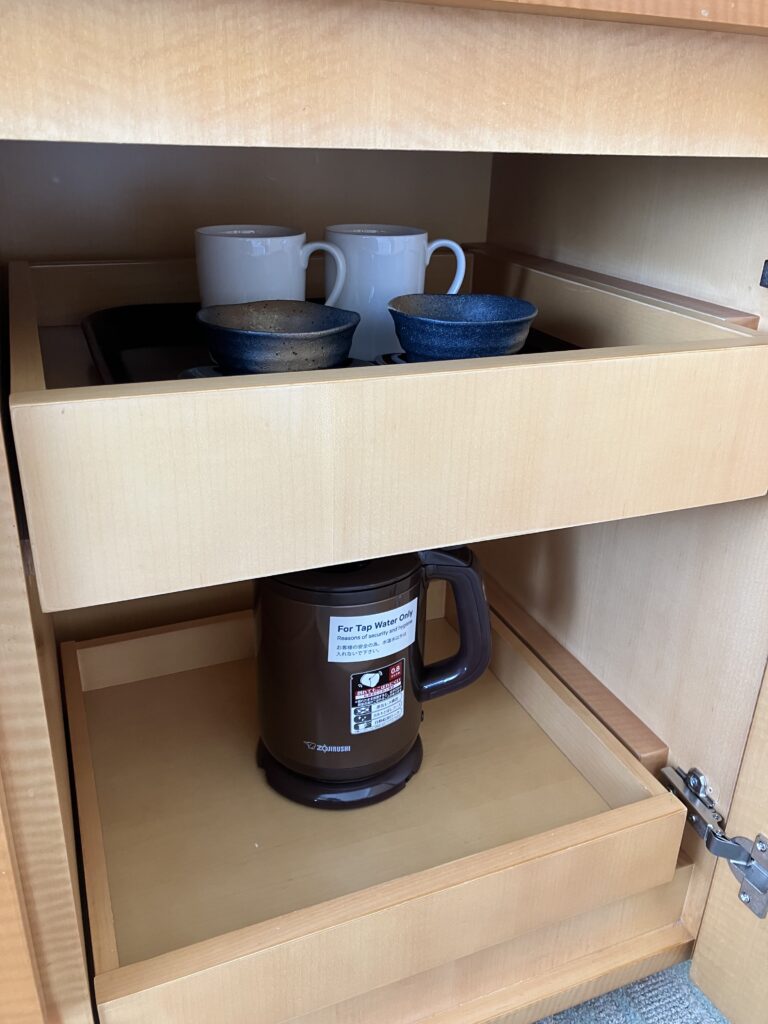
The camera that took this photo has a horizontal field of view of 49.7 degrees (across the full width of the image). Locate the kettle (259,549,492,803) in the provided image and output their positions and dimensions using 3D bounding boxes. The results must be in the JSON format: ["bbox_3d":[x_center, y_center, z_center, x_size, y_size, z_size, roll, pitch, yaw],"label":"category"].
[{"bbox_3d":[-0.014,0.118,0.691,0.203,0.214,0.143,4,25,4],"label":"kettle"}]

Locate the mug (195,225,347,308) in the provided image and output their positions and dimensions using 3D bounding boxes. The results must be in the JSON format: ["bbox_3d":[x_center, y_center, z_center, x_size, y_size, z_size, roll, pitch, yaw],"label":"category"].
[{"bbox_3d":[-0.078,-0.149,0.578,0.101,0.087,0.074,3,25,2],"label":"mug"}]

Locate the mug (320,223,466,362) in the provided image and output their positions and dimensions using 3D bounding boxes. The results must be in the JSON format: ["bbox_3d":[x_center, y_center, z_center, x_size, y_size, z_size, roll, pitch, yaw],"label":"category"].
[{"bbox_3d":[0.007,-0.164,0.617,0.101,0.087,0.074,5,25,6],"label":"mug"}]

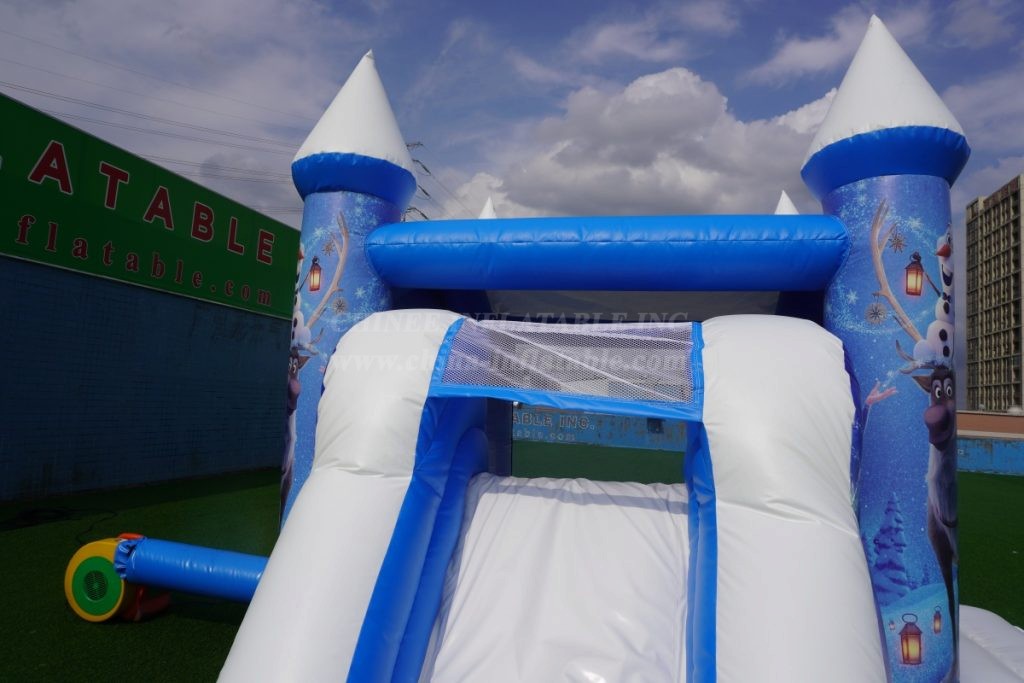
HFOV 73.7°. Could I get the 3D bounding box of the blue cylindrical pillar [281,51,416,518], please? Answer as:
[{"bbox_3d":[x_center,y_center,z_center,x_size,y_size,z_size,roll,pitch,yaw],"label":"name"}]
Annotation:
[{"bbox_3d":[-1.012,-0.007,4.002,0.735,3.540,0.735,2,-5,15],"label":"blue cylindrical pillar"}]

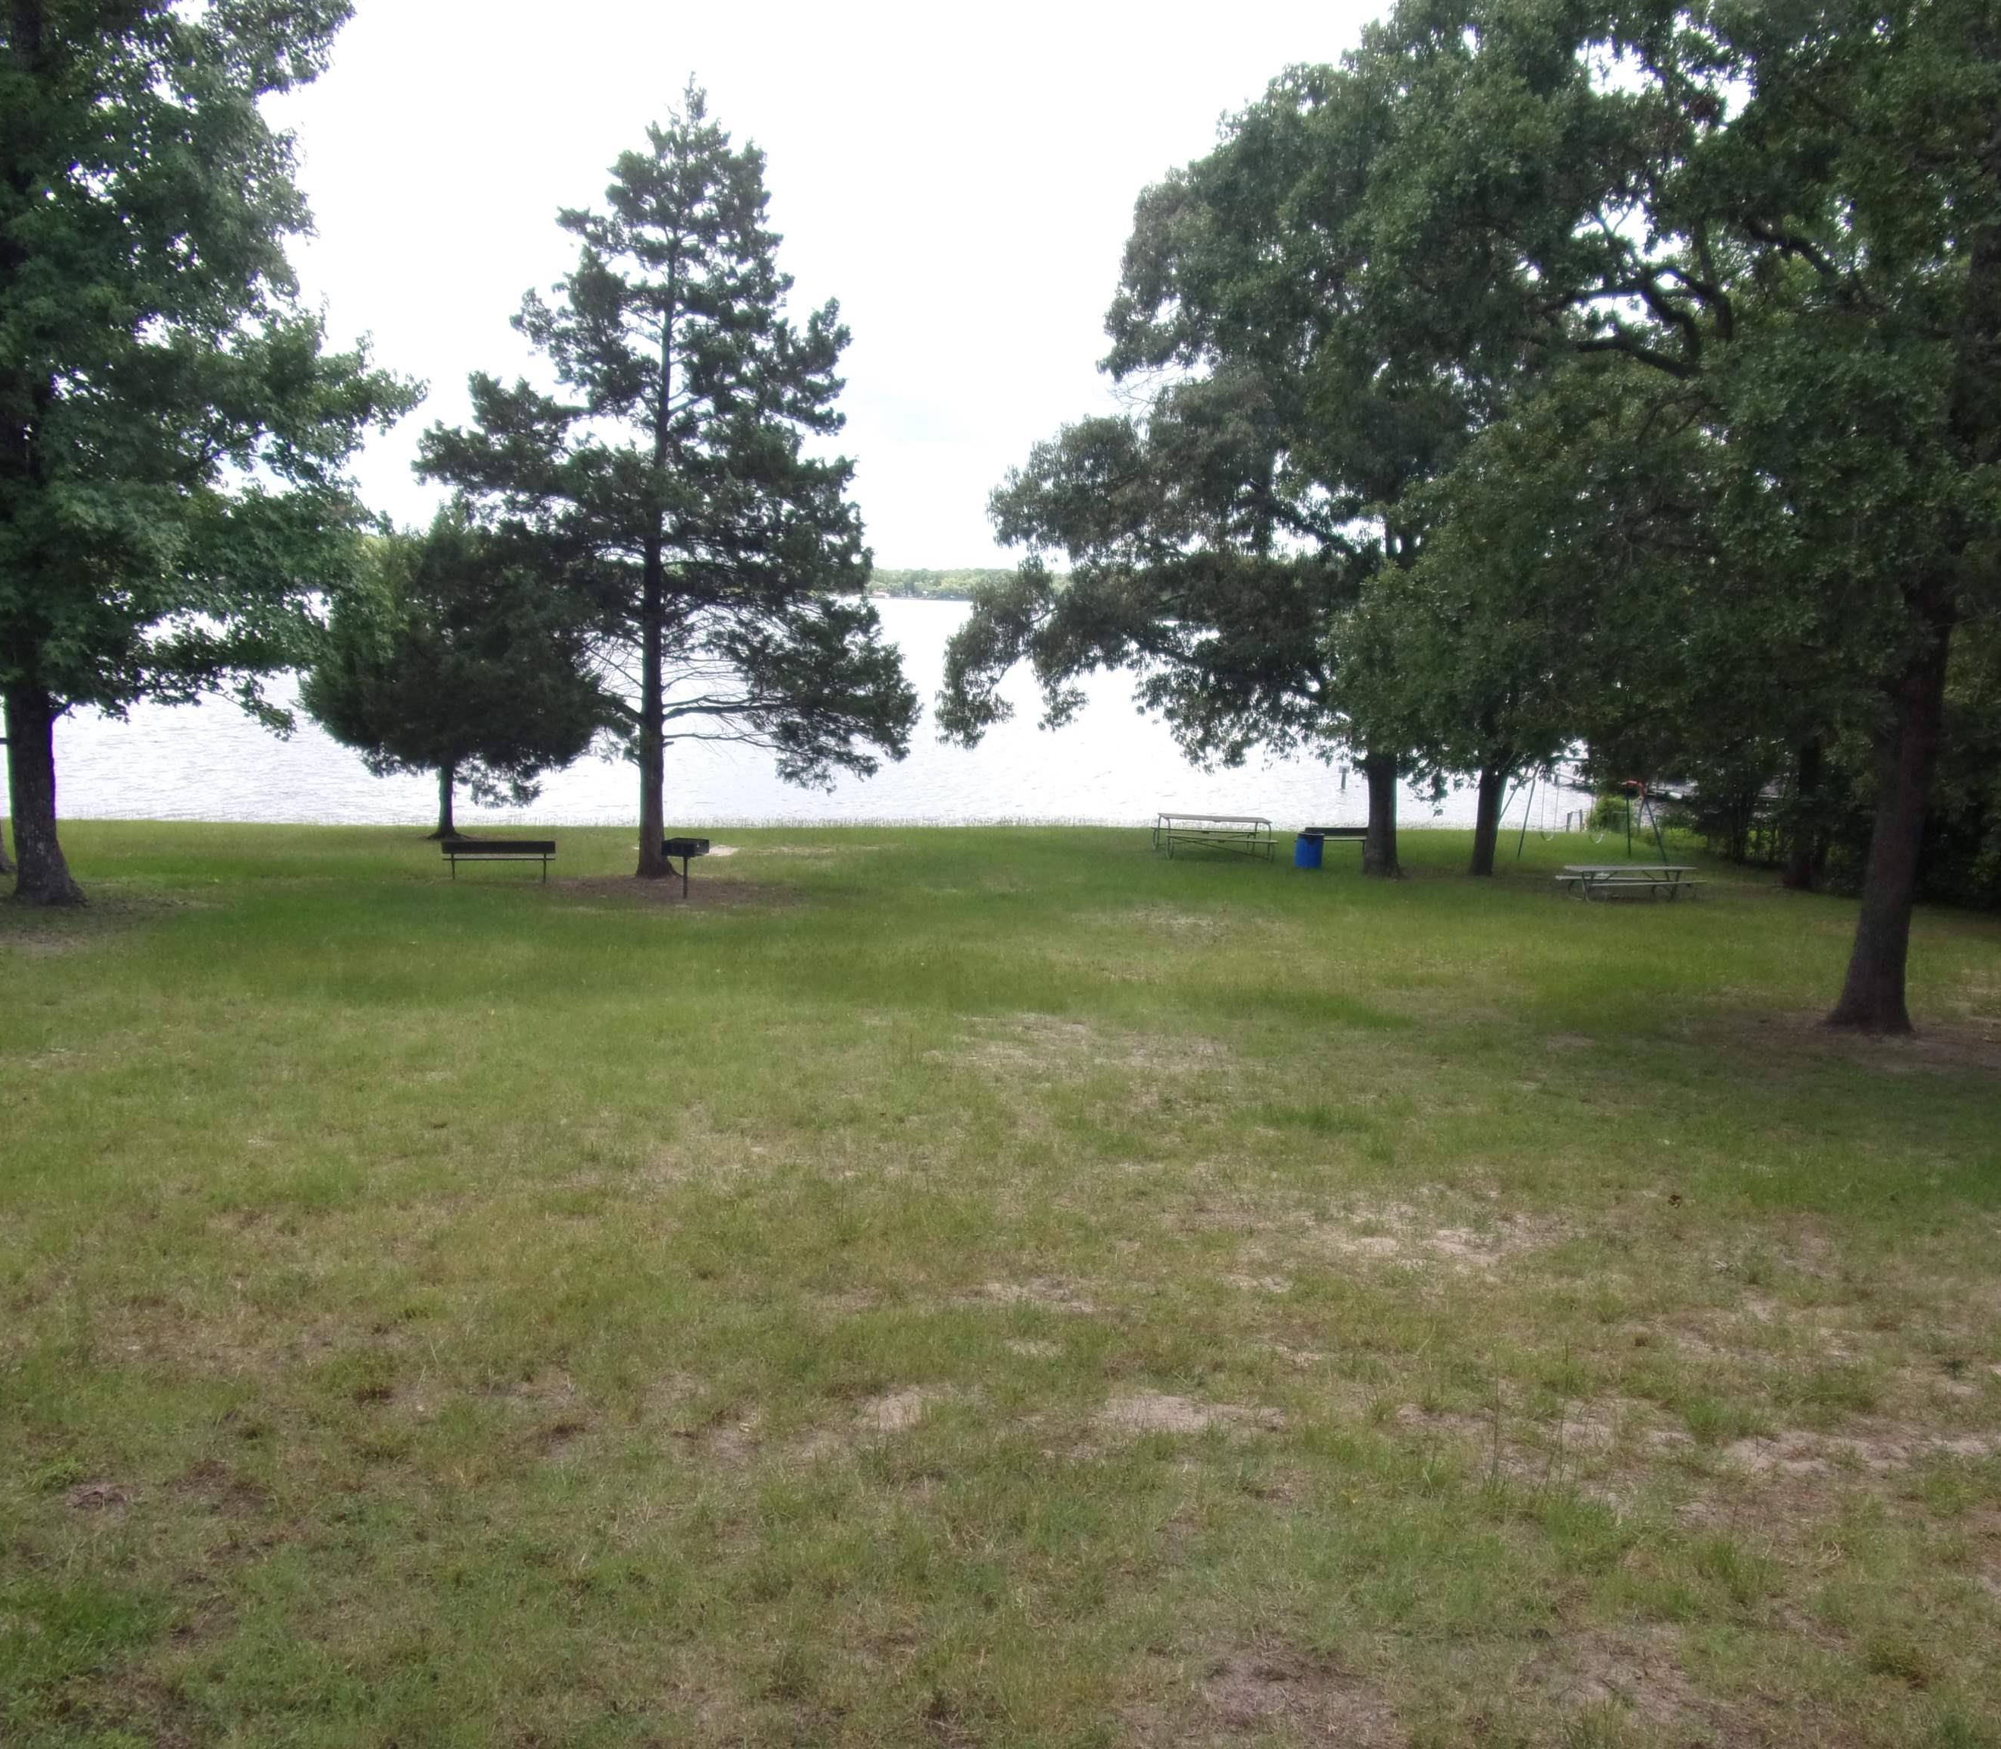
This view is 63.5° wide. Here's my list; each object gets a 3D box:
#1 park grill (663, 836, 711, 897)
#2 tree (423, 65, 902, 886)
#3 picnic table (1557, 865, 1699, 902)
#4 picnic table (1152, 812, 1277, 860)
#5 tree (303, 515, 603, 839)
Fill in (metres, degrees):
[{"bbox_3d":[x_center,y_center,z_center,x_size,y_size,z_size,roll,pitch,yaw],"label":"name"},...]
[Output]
[{"bbox_3d":[-5.777,-0.092,29.686,0.600,1.060,0.550,4,10,15],"label":"park grill"},{"bbox_3d":[-6.407,-7.166,30.765,9.360,14.684,8.892,1,10,0],"label":"tree"},{"bbox_3d":[12.500,0.121,32.070,2.440,0.760,1.500,0,10,-7],"label":"picnic table"},{"bbox_3d":[4.708,-0.800,35.591,2.440,0.770,1.520,-1,10,-10],"label":"picnic table"},{"bbox_3d":[-12.371,-4.406,36.429,6.773,7.223,6.773,1,10,0],"label":"tree"}]

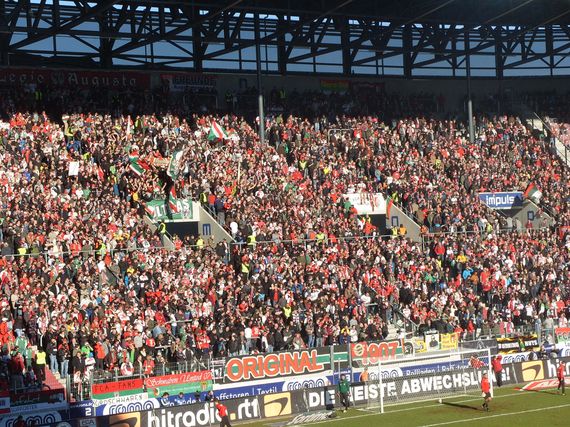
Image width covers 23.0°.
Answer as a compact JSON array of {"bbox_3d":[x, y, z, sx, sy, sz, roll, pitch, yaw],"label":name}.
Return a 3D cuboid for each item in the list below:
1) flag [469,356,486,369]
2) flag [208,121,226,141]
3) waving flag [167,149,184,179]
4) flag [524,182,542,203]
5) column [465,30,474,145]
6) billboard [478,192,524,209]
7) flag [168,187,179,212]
[{"bbox_3d":[10.498,8.126,76.300,0.980,0.650,0.300,-3,-1,8],"label":"flag"},{"bbox_3d":[-4.776,-5.873,99.000,1.270,1.420,0.400,-3,-1,-3],"label":"flag"},{"bbox_3d":[-7.005,-3.135,89.500,1.150,1.790,0.400,-3,-1,-4],"label":"waving flag"},{"bbox_3d":[18.383,-1.553,103.500,1.330,1.480,0.400,-3,-1,10],"label":"flag"},{"bbox_3d":[14.643,-9.531,110.488,0.380,10.020,0.380,-2,-2,-26],"label":"column"},{"bbox_3d":[16.270,-0.946,105.000,4.120,1.250,0.180,-2,-2,-26],"label":"billboard"},{"bbox_3d":[-6.973,-0.876,87.500,0.630,1.630,0.350,-3,-1,-5],"label":"flag"}]

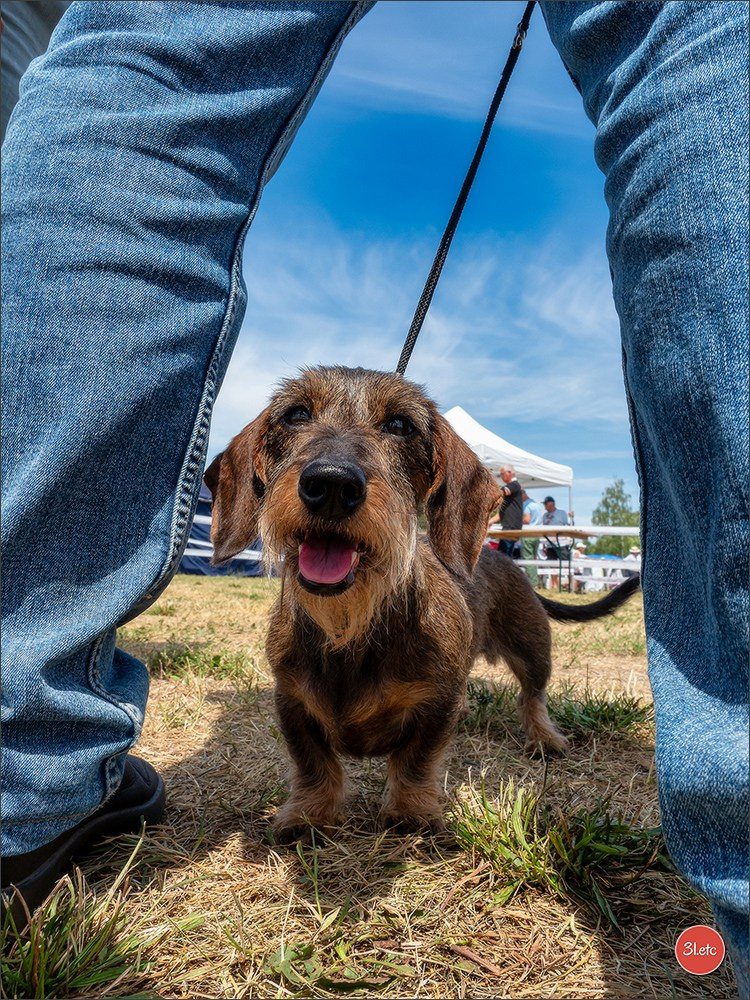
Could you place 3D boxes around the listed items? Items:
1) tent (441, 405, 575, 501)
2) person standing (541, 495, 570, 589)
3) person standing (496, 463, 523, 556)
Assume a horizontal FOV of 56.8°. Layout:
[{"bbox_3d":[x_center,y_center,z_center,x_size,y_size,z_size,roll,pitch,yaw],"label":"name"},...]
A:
[{"bbox_3d":[1.564,-0.069,12.979,3.070,3.300,3.070,-4,-8,41],"label":"tent"},{"bbox_3d":[3.403,0.772,12.998,0.580,1.720,0.420,-3,-7,37],"label":"person standing"},{"bbox_3d":[1.887,0.383,9.767,0.500,1.760,0.500,0,-6,15],"label":"person standing"}]

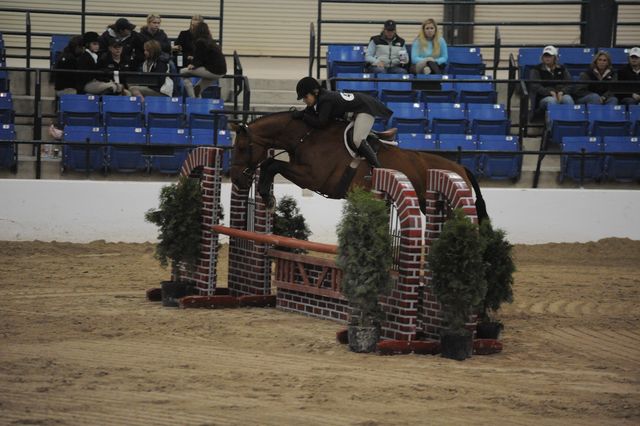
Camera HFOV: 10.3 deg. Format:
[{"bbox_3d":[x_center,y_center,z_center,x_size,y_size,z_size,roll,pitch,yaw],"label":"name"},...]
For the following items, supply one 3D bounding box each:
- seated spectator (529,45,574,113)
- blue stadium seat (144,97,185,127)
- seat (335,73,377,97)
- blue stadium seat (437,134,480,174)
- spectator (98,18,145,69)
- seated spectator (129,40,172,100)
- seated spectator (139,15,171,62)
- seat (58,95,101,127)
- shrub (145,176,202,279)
[{"bbox_3d":[3.007,-1.566,46.362,0.560,1.200,0.750,1,4,-6],"label":"seated spectator"},{"bbox_3d":[-1.906,-1.101,43.700,0.500,0.660,0.450,1,4,-9],"label":"blue stadium seat"},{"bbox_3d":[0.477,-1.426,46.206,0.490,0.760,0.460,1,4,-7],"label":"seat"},{"bbox_3d":[1.739,-0.669,44.480,0.510,0.610,0.420,1,4,-6],"label":"blue stadium seat"},{"bbox_3d":[-2.689,-2.125,48.263,0.580,1.080,0.720,0,4,-14],"label":"spectator"},{"bbox_3d":[-2.195,-1.635,45.747,0.720,1.170,0.500,-2,5,-41],"label":"seated spectator"},{"bbox_3d":[-2.147,-2.006,46.660,0.500,1.200,0.720,1,4,-12],"label":"seated spectator"},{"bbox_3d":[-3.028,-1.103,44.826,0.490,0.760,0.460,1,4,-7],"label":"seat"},{"bbox_3d":[-1.403,0.187,36.000,0.680,1.120,0.660,1,4,-7],"label":"shrub"}]

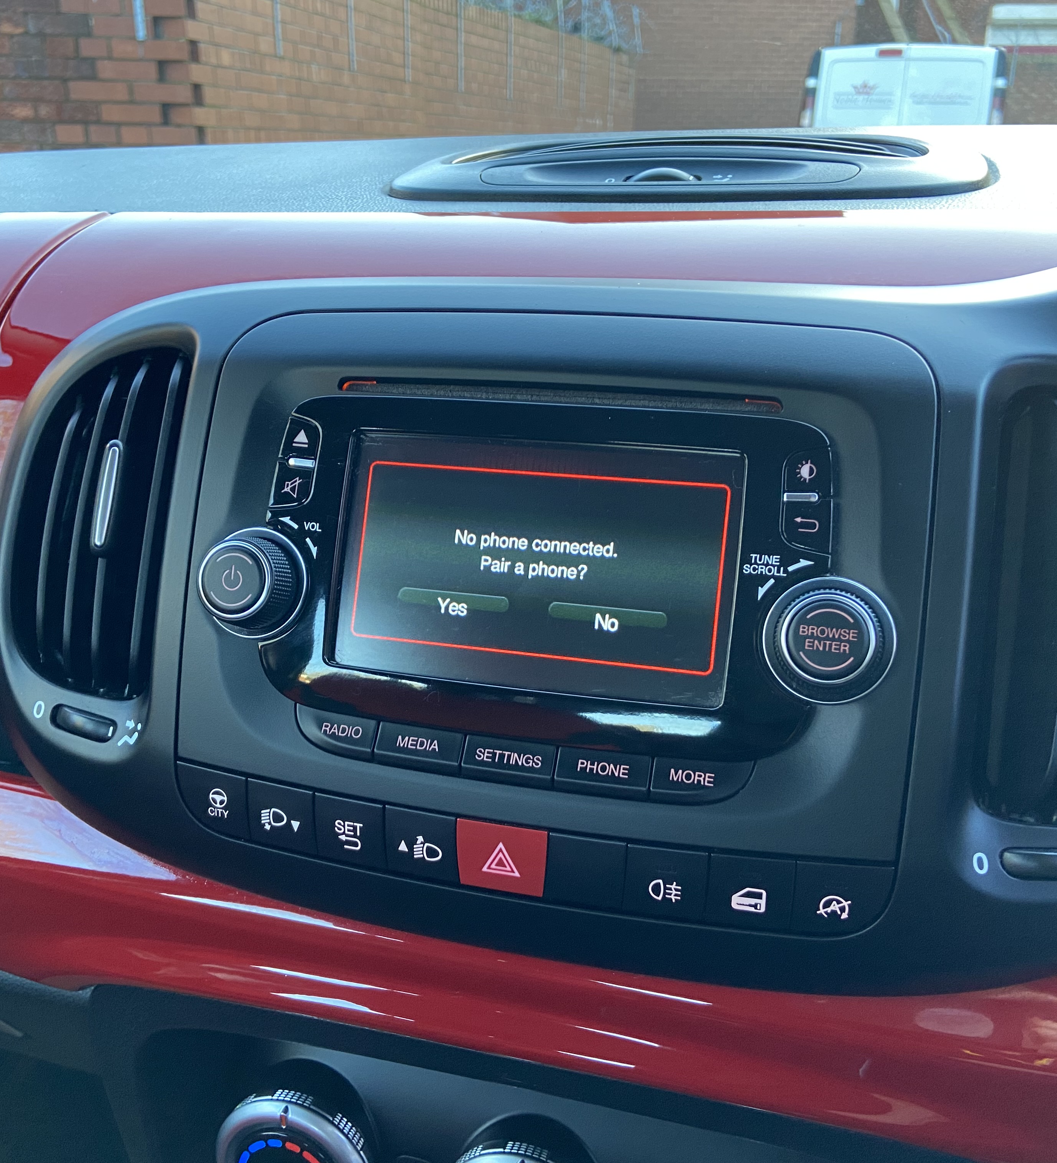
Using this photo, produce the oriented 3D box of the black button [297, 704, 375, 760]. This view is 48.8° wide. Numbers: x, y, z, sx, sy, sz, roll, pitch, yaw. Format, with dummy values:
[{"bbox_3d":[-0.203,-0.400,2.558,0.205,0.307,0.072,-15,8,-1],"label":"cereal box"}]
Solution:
[{"bbox_3d":[-0.053,0.042,0.327,0.025,0.012,0.007,5,-3,16],"label":"black button"}]

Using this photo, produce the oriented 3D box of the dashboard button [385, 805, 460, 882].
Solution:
[{"bbox_3d":[-0.028,0.071,0.320,0.021,0.018,0.007,5,10,16],"label":"dashboard button"}]

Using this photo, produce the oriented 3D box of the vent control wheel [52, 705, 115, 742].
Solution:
[{"bbox_3d":[-0.133,0.043,0.353,0.022,0.009,0.008,5,3,16],"label":"vent control wheel"}]

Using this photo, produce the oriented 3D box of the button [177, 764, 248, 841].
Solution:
[{"bbox_3d":[-0.089,0.063,0.338,0.024,0.018,0.007,5,10,16],"label":"button"}]

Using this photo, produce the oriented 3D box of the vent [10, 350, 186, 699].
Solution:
[{"bbox_3d":[-0.135,-0.019,0.372,0.056,0.111,0.029,5,-3,16],"label":"vent"}]

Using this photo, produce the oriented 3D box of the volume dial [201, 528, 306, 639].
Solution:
[{"bbox_3d":[-0.080,0.000,0.331,0.032,0.032,0.017,5,-3,16],"label":"volume dial"}]

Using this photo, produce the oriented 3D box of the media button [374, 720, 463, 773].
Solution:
[{"bbox_3d":[-0.030,0.046,0.324,0.026,0.011,0.009,5,-3,16],"label":"media button"}]

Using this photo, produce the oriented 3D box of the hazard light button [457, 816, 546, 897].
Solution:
[{"bbox_3d":[-0.007,0.075,0.317,0.026,0.017,0.009,5,-3,16],"label":"hazard light button"}]

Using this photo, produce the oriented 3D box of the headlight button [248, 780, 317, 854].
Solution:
[{"bbox_3d":[-0.070,0.067,0.335,0.023,0.018,0.009,5,-3,16],"label":"headlight button"}]

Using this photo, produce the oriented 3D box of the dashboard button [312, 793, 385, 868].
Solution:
[{"bbox_3d":[-0.048,0.069,0.326,0.021,0.018,0.007,5,10,16],"label":"dashboard button"}]

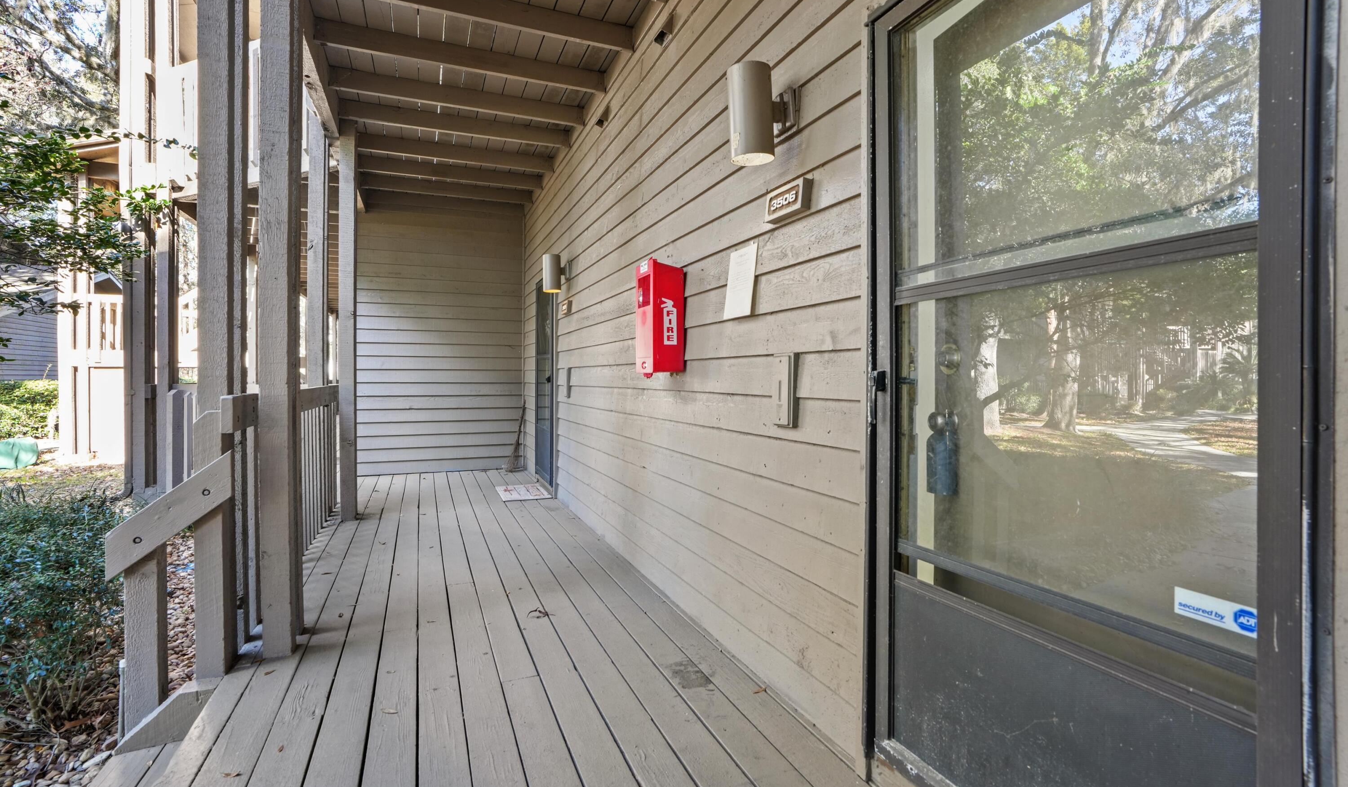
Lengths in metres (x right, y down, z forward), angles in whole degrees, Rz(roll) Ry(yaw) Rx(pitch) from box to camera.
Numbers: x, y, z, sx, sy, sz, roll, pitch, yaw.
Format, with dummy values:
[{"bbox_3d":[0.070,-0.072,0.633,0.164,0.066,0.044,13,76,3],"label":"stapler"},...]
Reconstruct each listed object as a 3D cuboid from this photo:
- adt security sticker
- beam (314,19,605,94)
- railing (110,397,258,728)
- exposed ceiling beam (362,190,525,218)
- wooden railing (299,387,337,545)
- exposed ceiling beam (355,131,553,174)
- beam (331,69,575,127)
[{"bbox_3d":[0.897,0.364,0.994,0.003,0.046,0.120,-1,1,-23],"label":"adt security sticker"},{"bbox_3d":[-1.270,-2.108,3.789,1.720,0.136,0.045,-1,1,-23],"label":"beam"},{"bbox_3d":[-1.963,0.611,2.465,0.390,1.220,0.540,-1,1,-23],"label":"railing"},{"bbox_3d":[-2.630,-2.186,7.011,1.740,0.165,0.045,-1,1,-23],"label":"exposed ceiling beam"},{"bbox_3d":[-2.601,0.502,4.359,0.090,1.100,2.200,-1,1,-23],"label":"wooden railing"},{"bbox_3d":[-1.937,-2.142,5.373,1.720,0.136,0.045,-1,1,-23],"label":"exposed ceiling beam"},{"bbox_3d":[-1.498,-2.120,4.331,1.720,0.136,0.045,-1,1,-23],"label":"beam"}]

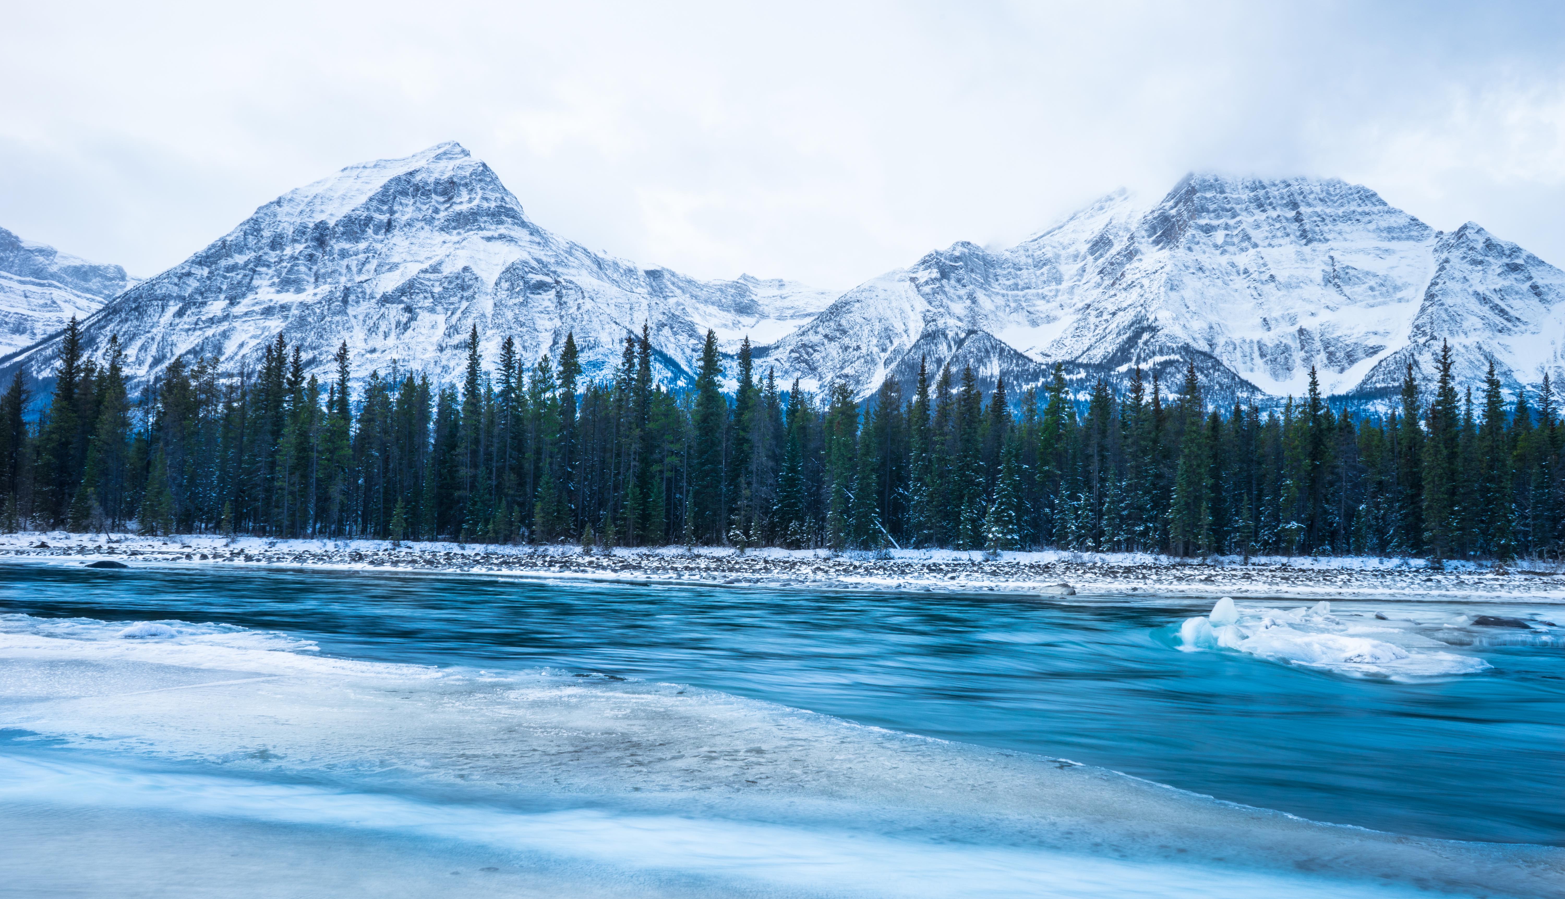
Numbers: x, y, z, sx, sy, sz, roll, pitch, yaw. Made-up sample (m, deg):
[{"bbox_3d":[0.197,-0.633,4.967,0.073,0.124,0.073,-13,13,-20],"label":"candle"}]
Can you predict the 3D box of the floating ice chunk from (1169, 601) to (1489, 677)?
[{"bbox_3d":[13.900,4.740,30.800,6.800,1.150,6.800,-1,-4,24],"label":"floating ice chunk"}]

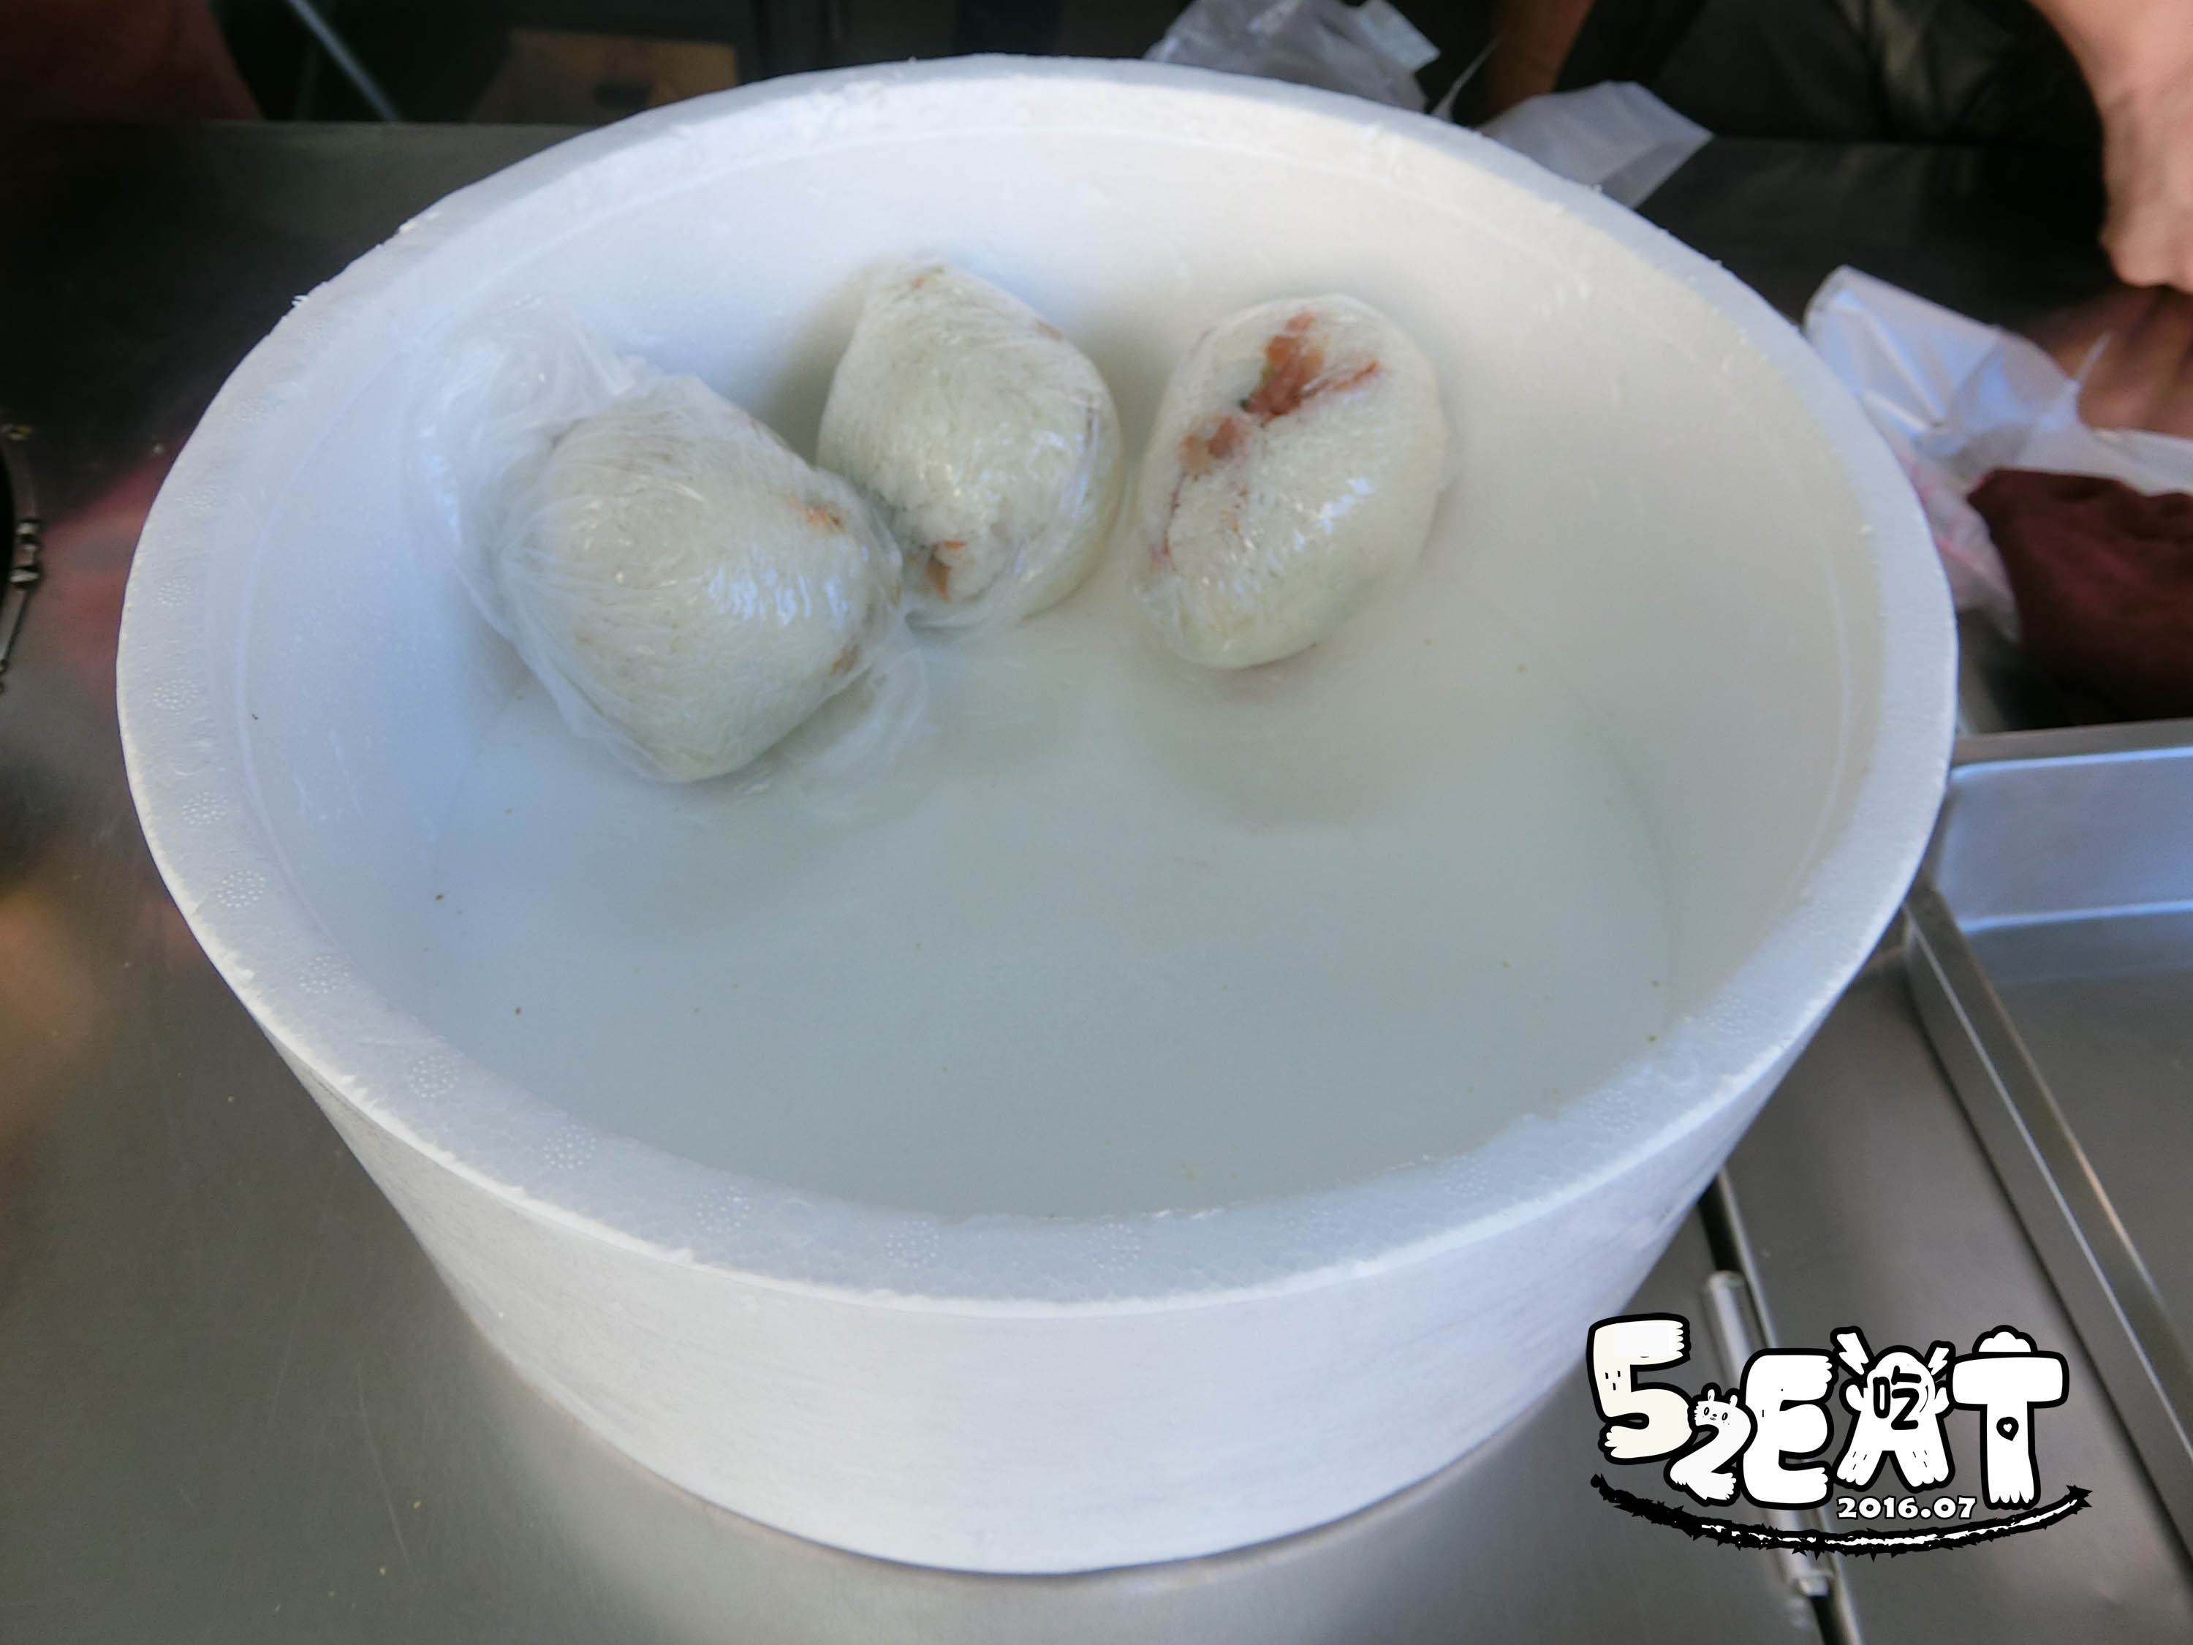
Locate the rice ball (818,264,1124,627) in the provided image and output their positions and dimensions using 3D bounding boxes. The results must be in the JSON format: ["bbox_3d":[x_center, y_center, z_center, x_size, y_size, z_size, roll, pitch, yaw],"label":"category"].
[{"bbox_3d":[-0.037,-0.112,0.471,0.087,0.083,0.117,-13,64,-12],"label":"rice ball"}]

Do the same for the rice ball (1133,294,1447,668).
[{"bbox_3d":[0.056,-0.099,0.462,0.084,0.080,0.115,27,80,19],"label":"rice ball"}]

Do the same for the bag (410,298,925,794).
[{"bbox_3d":[-0.109,-0.067,0.427,0.118,0.097,0.120,21,54,15],"label":"bag"}]

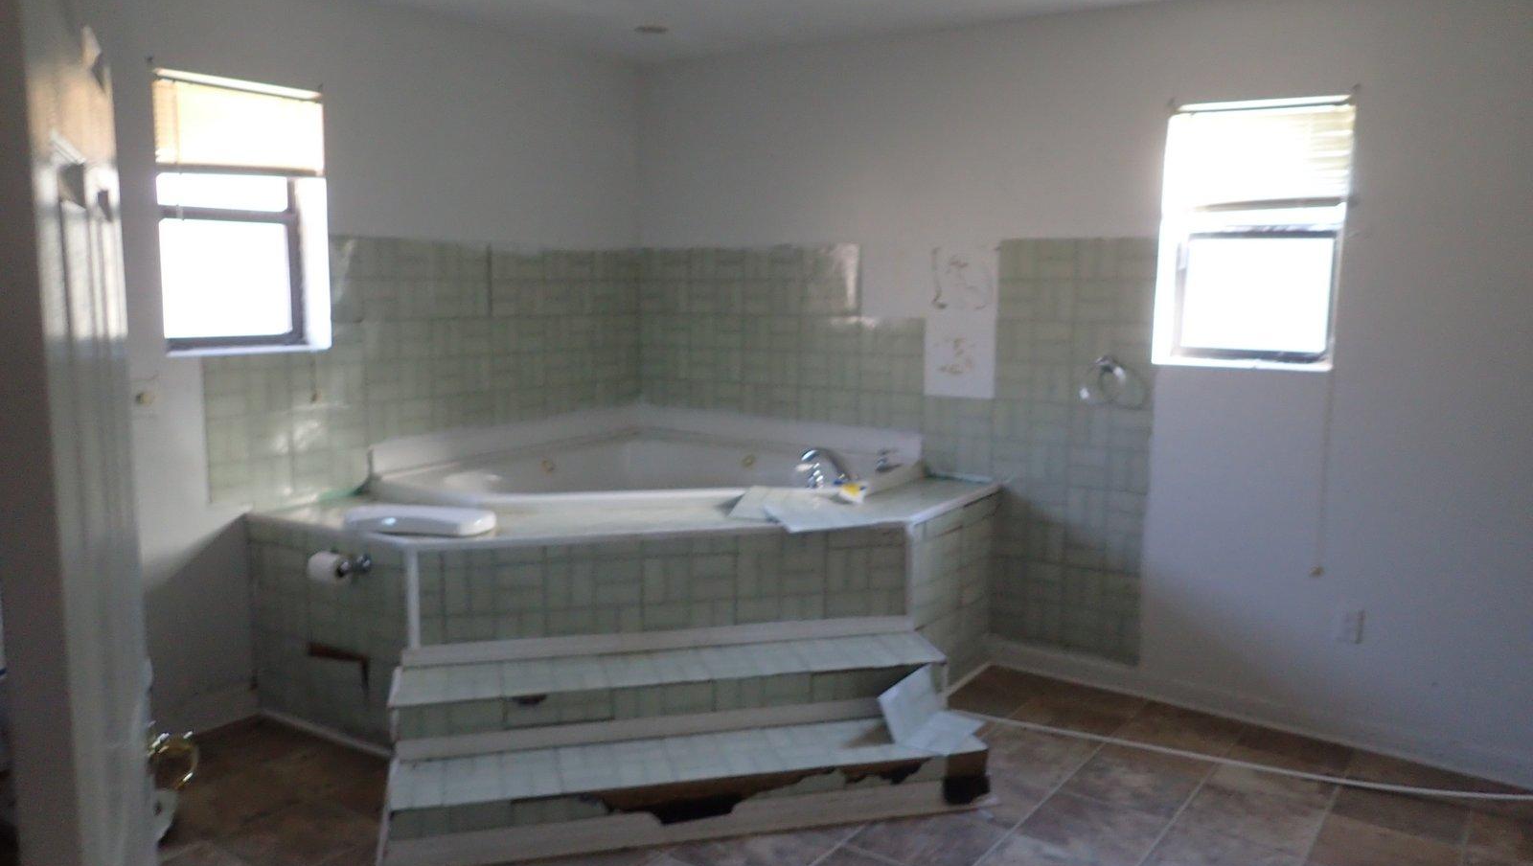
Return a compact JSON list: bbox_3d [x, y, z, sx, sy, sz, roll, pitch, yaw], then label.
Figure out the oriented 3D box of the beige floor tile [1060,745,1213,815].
[{"bbox_3d":[1.083,1.036,3.263,0.315,0.010,0.315,7,10,36],"label":"beige floor tile"}]

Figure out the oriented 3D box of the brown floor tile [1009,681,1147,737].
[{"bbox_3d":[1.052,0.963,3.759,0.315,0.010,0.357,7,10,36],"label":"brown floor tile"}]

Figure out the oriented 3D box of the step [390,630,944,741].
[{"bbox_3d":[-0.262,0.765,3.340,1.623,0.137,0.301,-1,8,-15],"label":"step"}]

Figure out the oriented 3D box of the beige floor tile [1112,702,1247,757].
[{"bbox_3d":[1.394,1.008,3.744,0.328,0.010,0.328,7,10,35],"label":"beige floor tile"}]

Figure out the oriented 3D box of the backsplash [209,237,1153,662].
[{"bbox_3d":[-0.238,0.081,3.730,2.365,1.510,2.077,7,10,35],"label":"backsplash"}]

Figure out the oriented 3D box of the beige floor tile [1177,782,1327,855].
[{"bbox_3d":[1.373,1.093,3.148,0.328,0.010,0.328,7,10,35],"label":"beige floor tile"}]

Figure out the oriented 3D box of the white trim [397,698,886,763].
[{"bbox_3d":[-0.236,0.854,3.208,1.587,0.060,0.020,-1,8,-15],"label":"white trim"}]

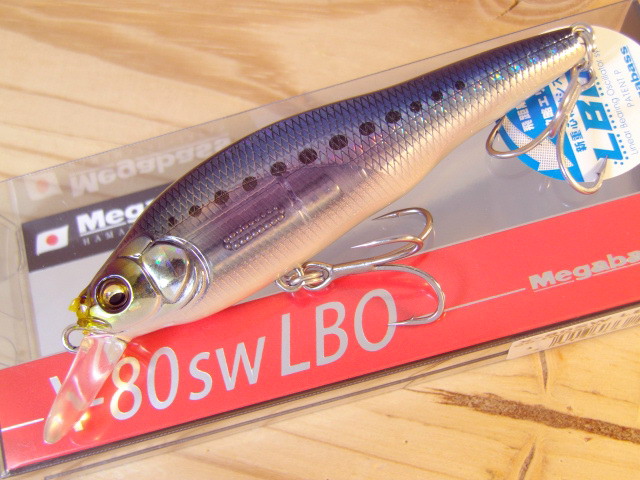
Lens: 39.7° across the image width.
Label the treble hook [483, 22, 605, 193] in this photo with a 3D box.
[{"bbox_3d":[0.035,-0.020,0.122,0.016,0.014,0.022,26,76,14],"label":"treble hook"}]

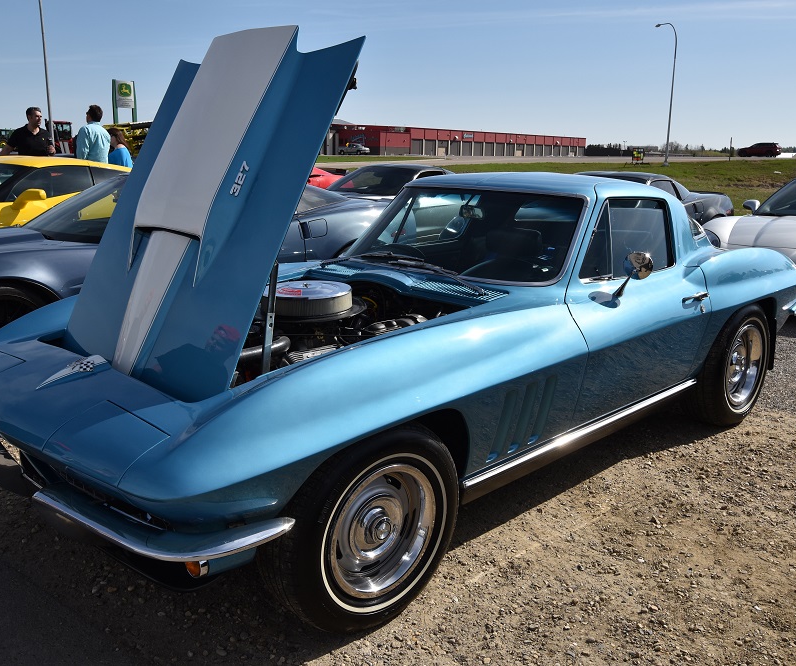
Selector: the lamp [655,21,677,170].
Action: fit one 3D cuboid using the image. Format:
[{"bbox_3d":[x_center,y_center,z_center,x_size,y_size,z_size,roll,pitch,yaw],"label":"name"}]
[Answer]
[{"bbox_3d":[21.388,-19.346,67.867,2.200,11.130,0.380,10,16,36],"label":"lamp"}]

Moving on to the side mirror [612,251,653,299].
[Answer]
[{"bbox_3d":[0.912,-0.228,3.220,0.120,0.180,0.095,10,16,34],"label":"side mirror"}]

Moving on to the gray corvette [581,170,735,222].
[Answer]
[{"bbox_3d":[2.730,-1.470,11.100,4.440,1.245,1.850,-12,18,-44],"label":"gray corvette"}]

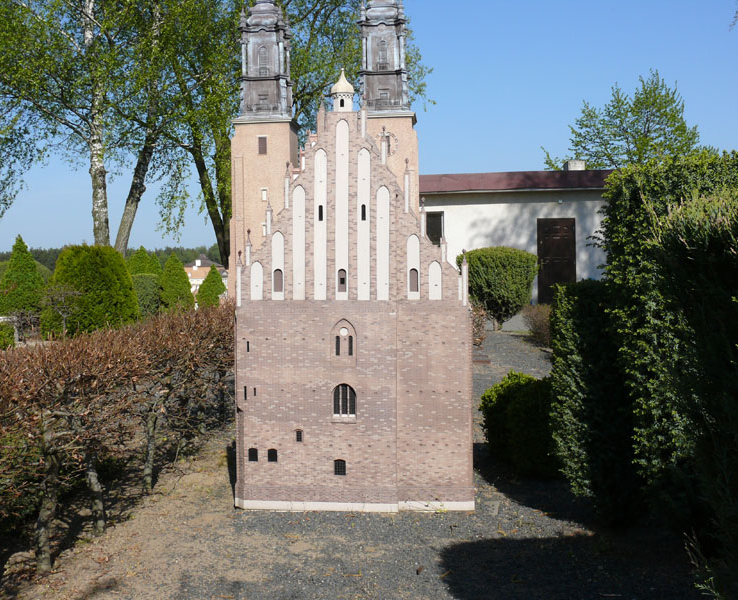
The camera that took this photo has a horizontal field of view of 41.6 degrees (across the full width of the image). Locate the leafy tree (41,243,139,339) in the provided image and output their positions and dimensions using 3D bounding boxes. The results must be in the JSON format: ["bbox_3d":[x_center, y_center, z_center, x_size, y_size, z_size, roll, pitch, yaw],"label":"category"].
[{"bbox_3d":[-4.390,-0.134,15.300,1.545,1.482,1.500,0,1,0],"label":"leafy tree"}]

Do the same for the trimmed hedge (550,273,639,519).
[{"bbox_3d":[1.377,0.557,5.750,0.592,1.333,0.650,0,1,0],"label":"trimmed hedge"}]

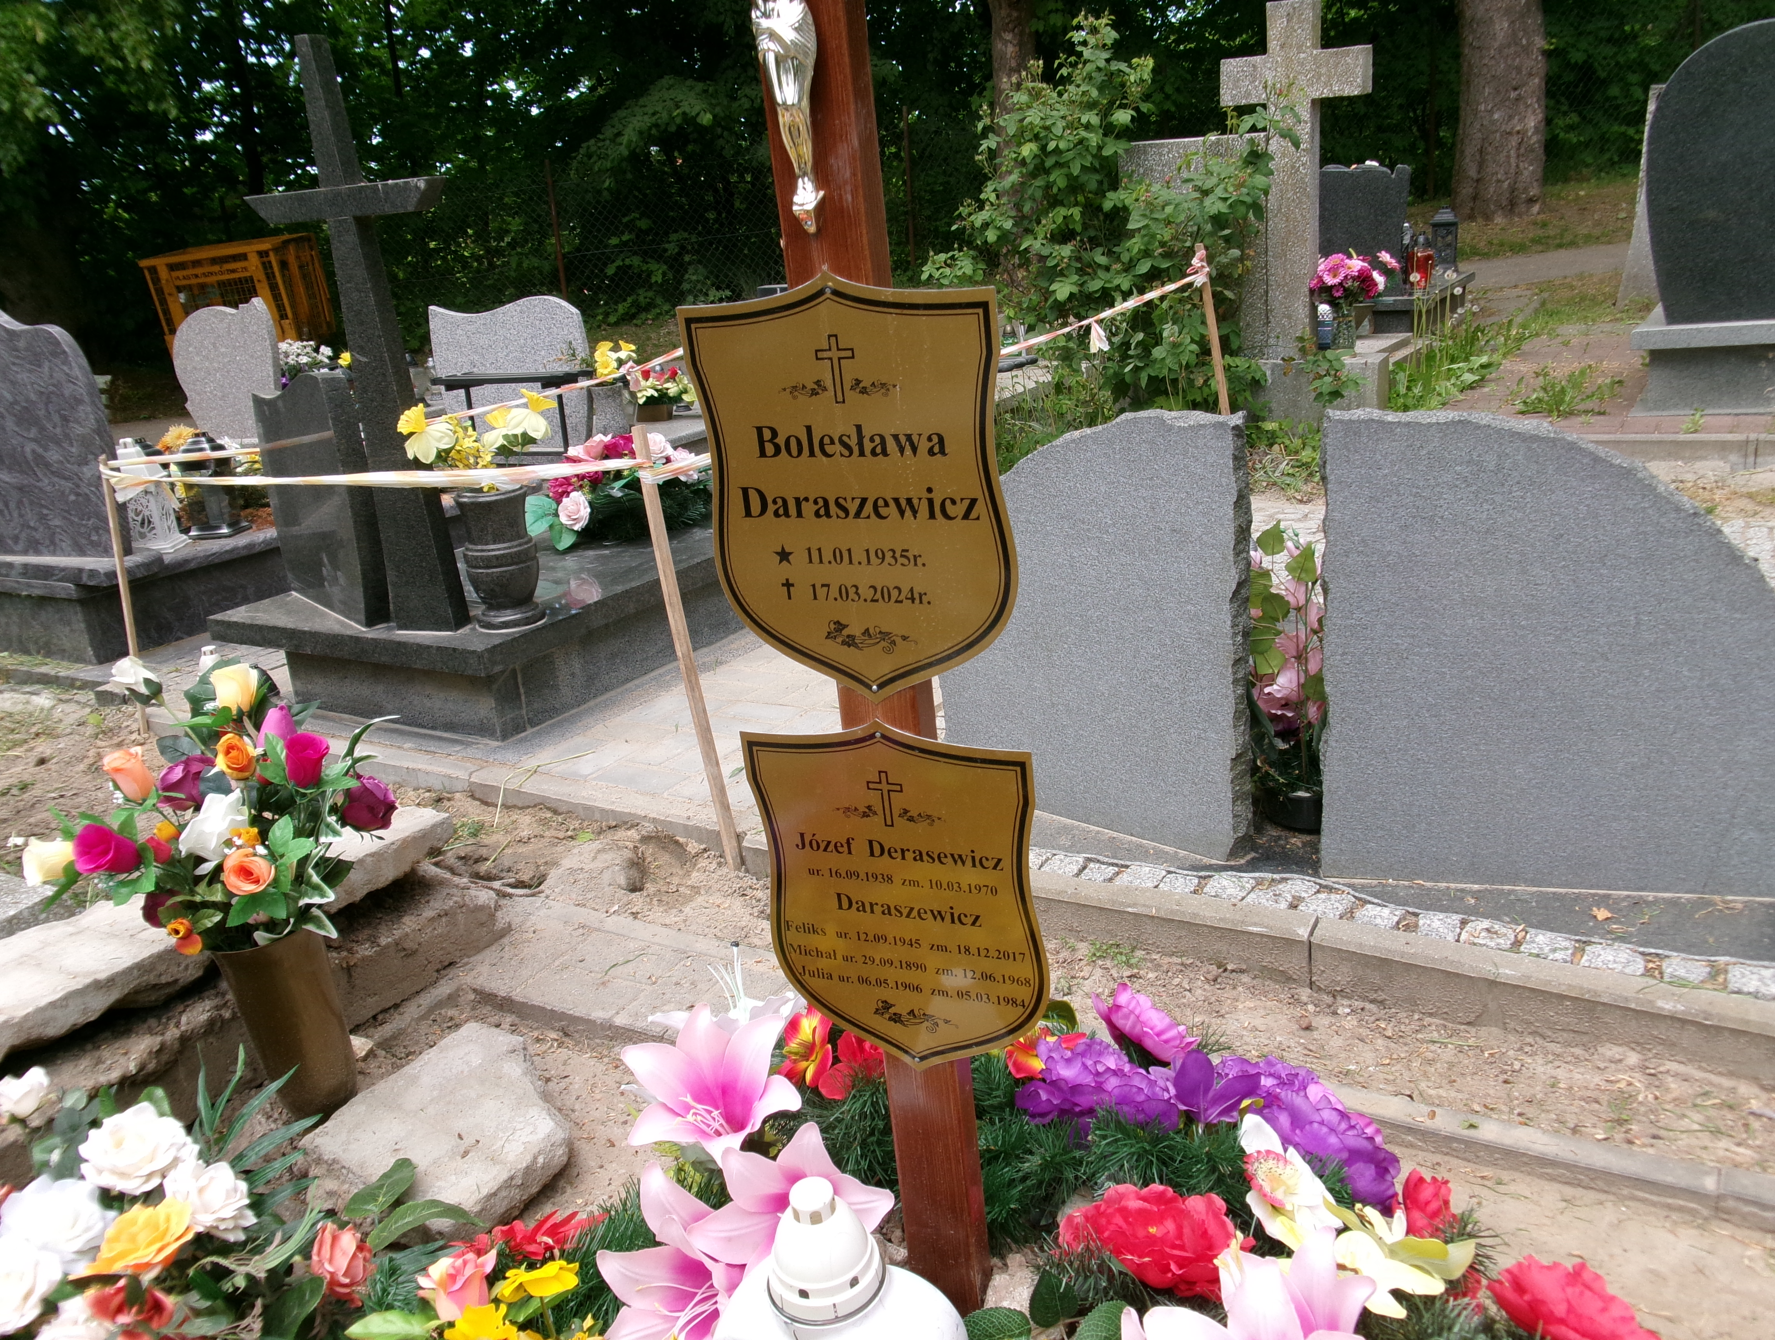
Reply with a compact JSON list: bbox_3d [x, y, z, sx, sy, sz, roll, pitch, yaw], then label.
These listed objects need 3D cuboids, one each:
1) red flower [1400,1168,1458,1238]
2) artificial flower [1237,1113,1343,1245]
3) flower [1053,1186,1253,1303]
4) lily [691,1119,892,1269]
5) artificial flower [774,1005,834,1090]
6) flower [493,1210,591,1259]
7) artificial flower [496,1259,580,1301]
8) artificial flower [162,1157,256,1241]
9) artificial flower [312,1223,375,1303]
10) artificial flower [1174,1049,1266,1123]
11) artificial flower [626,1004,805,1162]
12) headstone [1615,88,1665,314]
[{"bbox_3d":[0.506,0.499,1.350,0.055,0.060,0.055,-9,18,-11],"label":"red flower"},{"bbox_3d":[0.362,0.458,1.300,0.085,0.105,0.070,8,22,36],"label":"artificial flower"},{"bbox_3d":[0.230,0.495,1.250,0.155,0.080,0.115,-2,18,10],"label":"flower"},{"bbox_3d":[-0.083,0.467,1.270,0.170,0.115,0.125,-7,18,-6],"label":"lily"},{"bbox_3d":[-0.089,0.402,1.540,0.070,0.085,0.050,1,4,19],"label":"artificial flower"},{"bbox_3d":[-0.312,0.510,1.310,0.085,0.036,0.065,-11,19,-17],"label":"flower"},{"bbox_3d":[-0.300,0.522,1.240,0.066,0.028,0.048,-11,19,-18],"label":"artificial flower"},{"bbox_3d":[-0.610,0.475,1.300,0.078,0.056,0.070,-19,23,-36],"label":"artificial flower"},{"bbox_3d":[-0.476,0.516,1.260,0.054,0.056,0.054,-14,20,-25],"label":"artificial flower"},{"bbox_3d":[0.332,0.417,1.450,0.090,0.070,0.075,-1,18,13],"label":"artificial flower"},{"bbox_3d":[-0.169,0.398,1.410,0.170,0.145,0.100,-7,-7,-4],"label":"artificial flower"},{"bbox_3d":[4.366,-2.558,7.800,0.750,1.150,0.130,6,21,31],"label":"headstone"}]

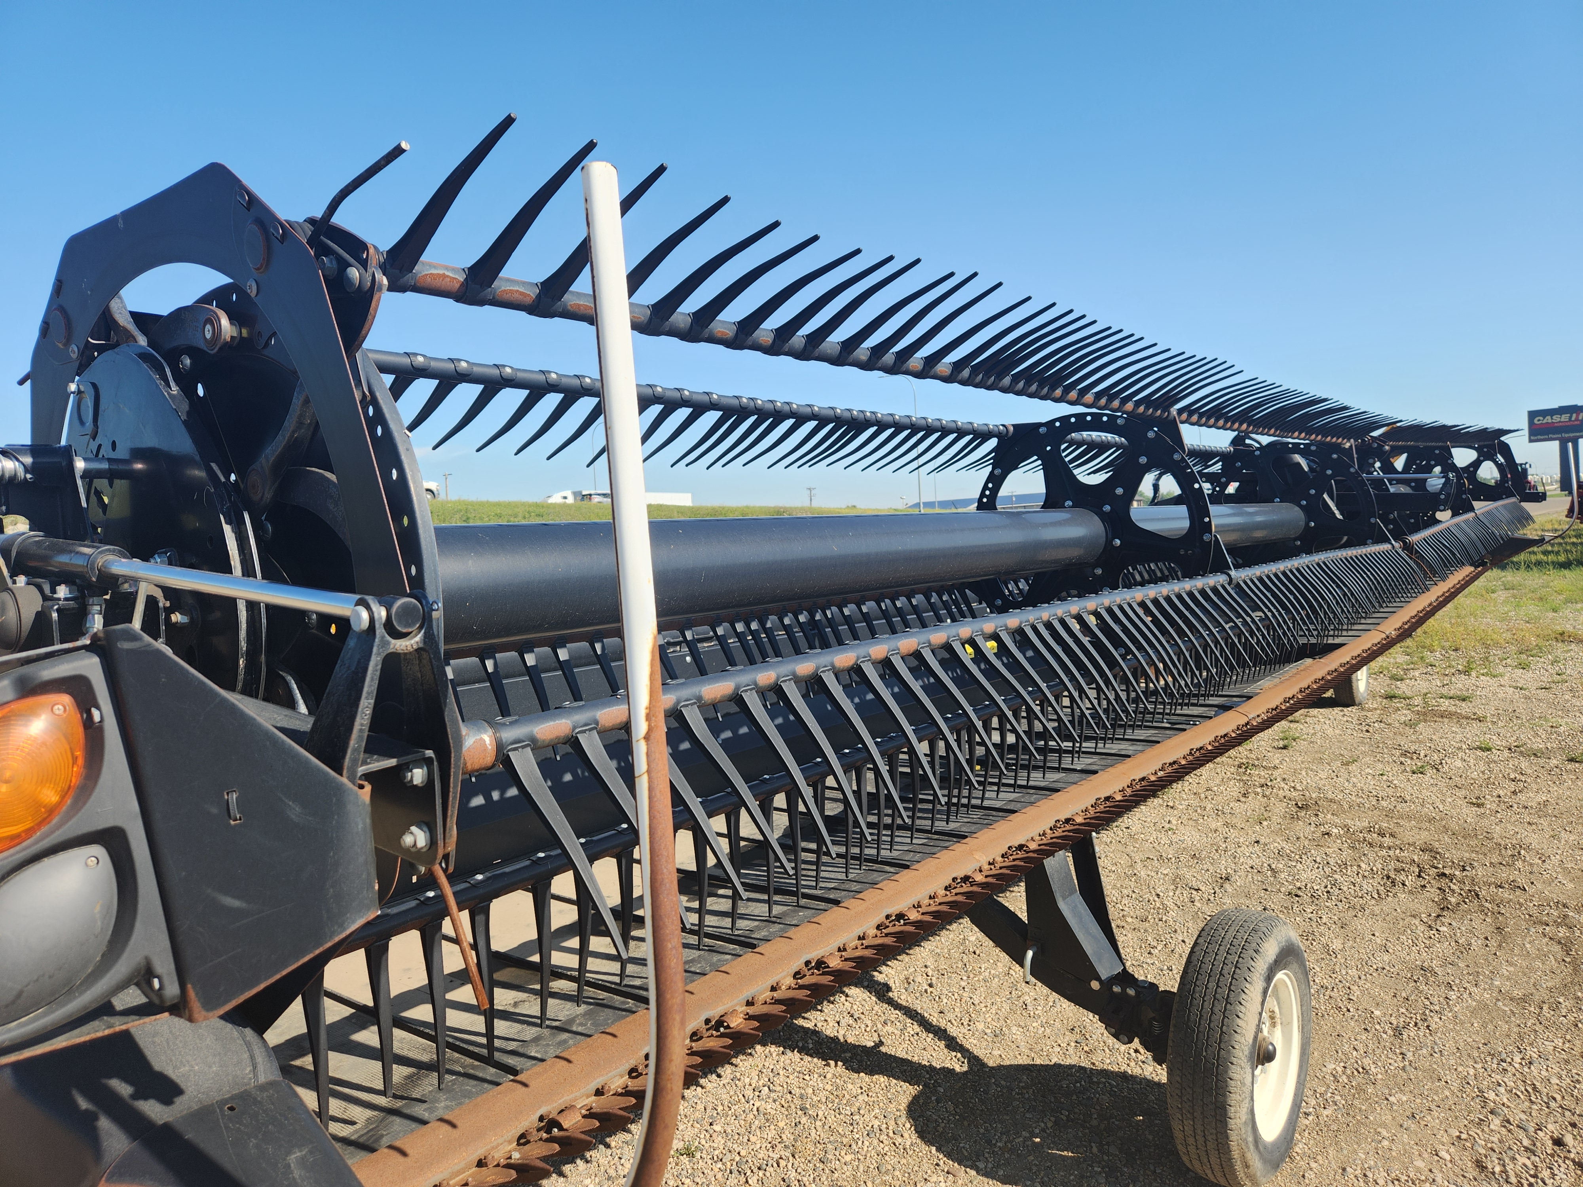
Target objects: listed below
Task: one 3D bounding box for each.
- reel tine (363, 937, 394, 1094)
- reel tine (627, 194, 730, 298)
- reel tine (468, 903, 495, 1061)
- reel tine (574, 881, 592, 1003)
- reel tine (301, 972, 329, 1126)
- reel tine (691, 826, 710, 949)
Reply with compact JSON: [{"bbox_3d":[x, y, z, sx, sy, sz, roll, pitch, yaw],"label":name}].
[{"bbox_3d":[-0.649,0.679,1.675,0.036,0.255,0.031,1,5,39],"label":"reel tine"},{"bbox_3d":[-0.181,-0.498,1.543,0.268,0.042,0.032,-29,-14,37],"label":"reel tine"},{"bbox_3d":[-0.529,0.671,1.822,0.036,0.283,0.031,0,4,39],"label":"reel tine"},{"bbox_3d":[-0.399,0.650,2.006,0.036,0.279,0.031,7,9,38],"label":"reel tine"},{"bbox_3d":[-0.712,0.681,1.587,0.036,0.246,0.031,-3,2,39],"label":"reel tine"},{"bbox_3d":[-0.195,0.625,2.250,0.036,0.283,0.031,5,8,39],"label":"reel tine"}]

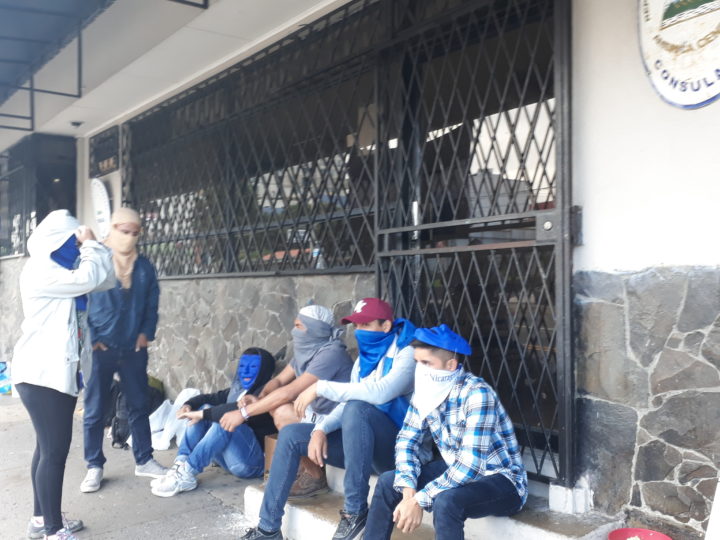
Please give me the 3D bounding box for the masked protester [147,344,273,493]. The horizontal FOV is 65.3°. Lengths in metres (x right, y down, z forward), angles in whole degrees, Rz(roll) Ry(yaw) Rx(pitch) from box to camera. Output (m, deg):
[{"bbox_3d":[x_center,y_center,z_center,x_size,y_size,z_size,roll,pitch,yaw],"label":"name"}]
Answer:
[{"bbox_3d":[-0.899,0.898,3.498,0.800,0.830,0.500,2,-3,-34],"label":"masked protester"}]

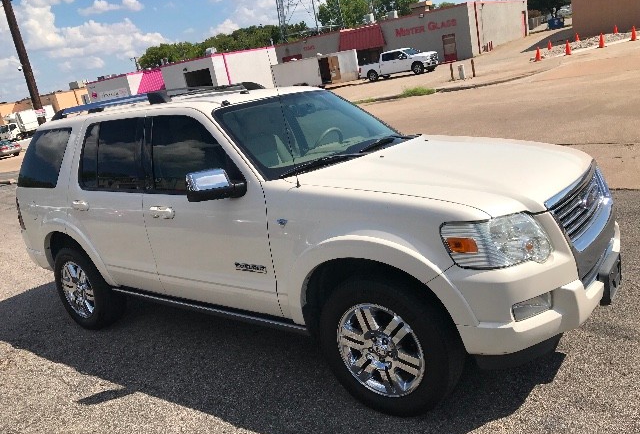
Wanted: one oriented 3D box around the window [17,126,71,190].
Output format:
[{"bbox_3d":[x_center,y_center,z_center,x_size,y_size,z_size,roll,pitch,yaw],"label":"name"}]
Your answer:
[{"bbox_3d":[-2.283,-0.472,4.273,0.870,0.470,0.090,2,0,38],"label":"window"}]

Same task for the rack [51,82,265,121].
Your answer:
[{"bbox_3d":[-1.319,-0.985,4.325,1.600,0.130,1.160,2,17,38],"label":"rack"}]

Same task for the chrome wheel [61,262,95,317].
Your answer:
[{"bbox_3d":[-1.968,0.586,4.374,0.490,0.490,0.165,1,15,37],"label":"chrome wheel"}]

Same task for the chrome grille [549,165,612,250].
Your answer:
[{"bbox_3d":[1.337,-0.102,2.577,0.170,0.350,0.880,-13,7,40],"label":"chrome grille"}]

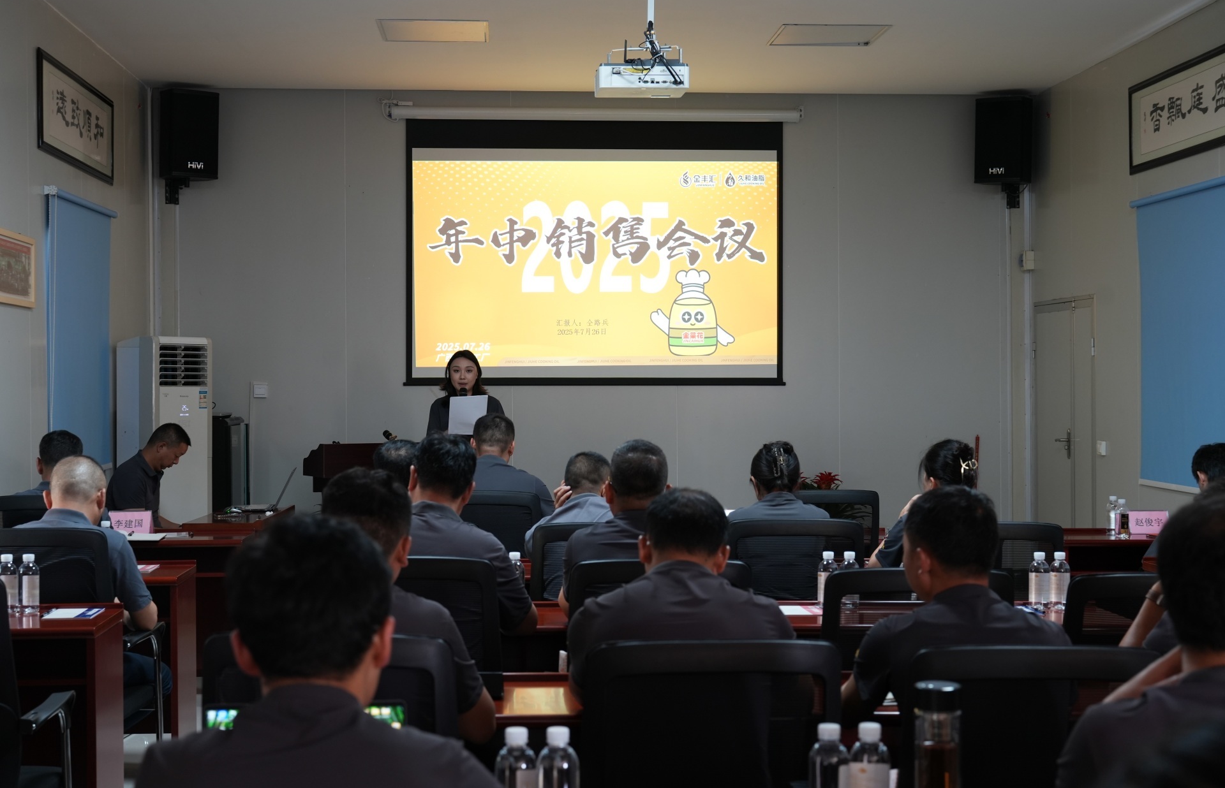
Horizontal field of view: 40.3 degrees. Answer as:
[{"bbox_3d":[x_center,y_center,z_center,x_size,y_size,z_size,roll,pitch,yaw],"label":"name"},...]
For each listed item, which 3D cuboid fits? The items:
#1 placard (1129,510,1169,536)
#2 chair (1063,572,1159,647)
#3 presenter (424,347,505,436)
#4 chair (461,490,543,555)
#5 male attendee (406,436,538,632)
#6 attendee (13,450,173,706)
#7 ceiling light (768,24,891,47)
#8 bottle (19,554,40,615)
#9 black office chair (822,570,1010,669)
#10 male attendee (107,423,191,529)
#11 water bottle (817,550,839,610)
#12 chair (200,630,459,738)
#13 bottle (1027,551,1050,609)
[{"bbox_3d":[2.448,0.588,7.614,0.197,0.102,0.085,0,0,-4],"label":"placard"},{"bbox_3d":[1.357,0.937,4.350,0.580,0.990,0.600,0,0,4],"label":"chair"},{"bbox_3d":[-0.777,0.580,8.902,0.470,1.628,0.360,0,0,-4],"label":"presenter"},{"bbox_3d":[-0.527,0.917,7.258,0.580,0.990,0.600,0,0,-1],"label":"chair"},{"bbox_3d":[-0.455,0.781,4.837,0.520,1.300,0.800,0,0,-4],"label":"male attendee"},{"bbox_3d":[-1.842,0.819,5.724,0.530,1.220,0.740,0,1,-2],"label":"attendee"},{"bbox_3d":[1.237,-2.066,9.541,0.615,0.050,0.600,0,0,-4],"label":"ceiling light"},{"bbox_3d":[-1.793,0.584,5.126,0.063,0.181,0.063,0,0,-4],"label":"bottle"},{"bbox_3d":[0.750,0.939,4.415,0.580,0.990,0.580,0,1,-2],"label":"black office chair"},{"bbox_3d":[-2.103,0.783,8.080,0.730,1.250,0.520,0,0,-2],"label":"male attendee"},{"bbox_3d":[0.676,0.587,5.242,0.064,0.178,0.064,0,1,0],"label":"water bottle"},{"bbox_3d":[-0.480,0.938,3.277,0.570,1.004,0.600,0,0,7],"label":"chair"},{"bbox_3d":[1.339,0.585,5.242,0.064,0.178,0.064,0,1,0],"label":"bottle"}]

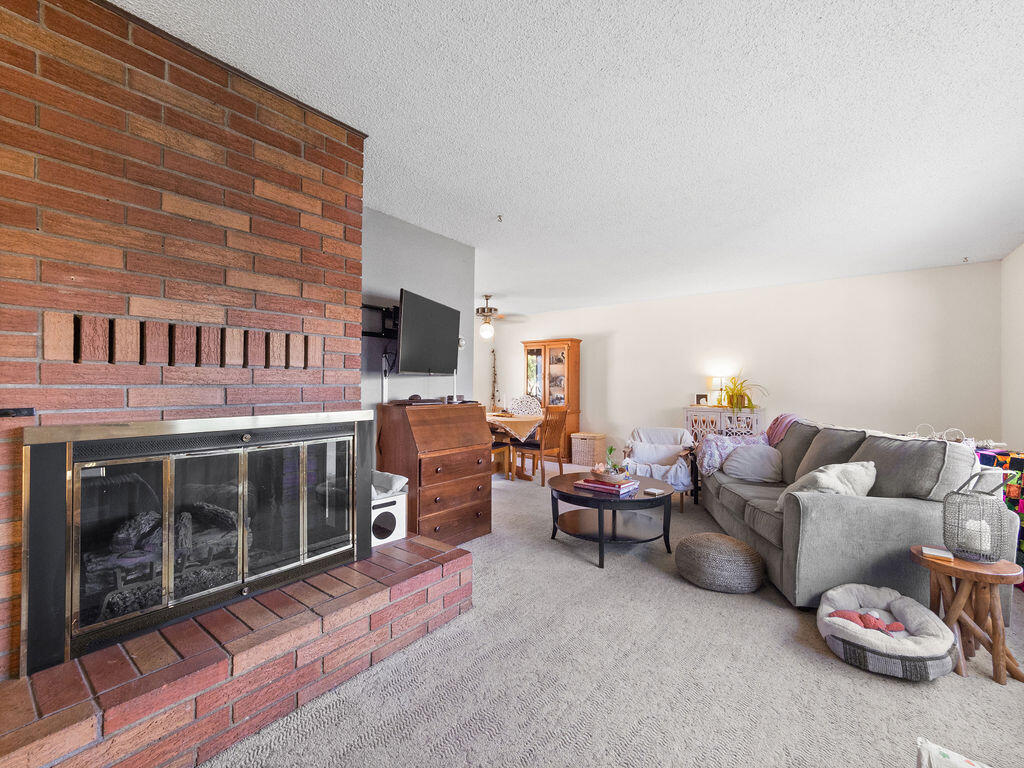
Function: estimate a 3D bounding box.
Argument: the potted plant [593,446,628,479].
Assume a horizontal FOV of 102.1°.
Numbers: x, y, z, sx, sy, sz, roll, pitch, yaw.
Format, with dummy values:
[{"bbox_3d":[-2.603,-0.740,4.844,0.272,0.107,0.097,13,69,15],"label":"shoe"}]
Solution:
[{"bbox_3d":[0.770,0.607,3.228,0.270,0.270,0.200,0,0,11],"label":"potted plant"}]

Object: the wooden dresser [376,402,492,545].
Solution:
[{"bbox_3d":[-0.583,0.677,3.210,0.470,1.050,0.735,0,0,39],"label":"wooden dresser"}]

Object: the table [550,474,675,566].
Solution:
[{"bbox_3d":[0.730,0.974,3.082,0.905,0.455,0.905,0,0,0],"label":"table"}]

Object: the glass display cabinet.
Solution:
[{"bbox_3d":[0.648,0.255,6.852,0.890,1.920,0.420,0,0,36],"label":"glass display cabinet"}]

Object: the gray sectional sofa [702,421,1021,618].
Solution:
[{"bbox_3d":[2.181,0.756,3.084,0.980,0.890,1.960,0,0,11],"label":"gray sectional sofa"}]

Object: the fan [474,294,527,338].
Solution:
[{"bbox_3d":[-0.343,-0.949,5.812,1.120,0.600,1.120,0,0,36],"label":"fan"}]

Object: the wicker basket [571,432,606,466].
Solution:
[{"bbox_3d":[1.174,0.980,6.338,0.400,0.465,0.360,0,0,36],"label":"wicker basket"}]

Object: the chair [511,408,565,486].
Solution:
[{"bbox_3d":[0.365,0.739,5.166,0.550,0.940,0.450,0,0,43],"label":"chair"}]

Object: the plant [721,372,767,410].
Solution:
[{"bbox_3d":[2.955,0.109,5.264,0.550,0.480,0.480,0,0,36],"label":"plant"}]

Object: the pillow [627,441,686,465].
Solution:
[{"bbox_3d":[1.513,0.701,4.334,0.530,0.250,0.150,2,-30,27],"label":"pillow"}]

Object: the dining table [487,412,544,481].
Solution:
[{"bbox_3d":[-0.111,0.827,5.463,1.180,0.765,1.180,0,0,38],"label":"dining table"}]

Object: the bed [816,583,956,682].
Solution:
[{"bbox_3d":[1.680,1.112,1.891,0.540,0.170,0.440,0,0,-40],"label":"bed"}]

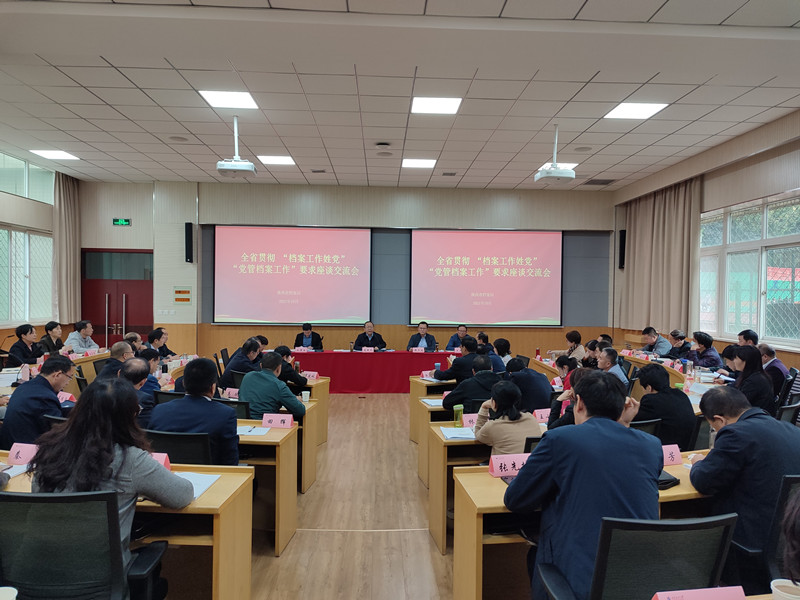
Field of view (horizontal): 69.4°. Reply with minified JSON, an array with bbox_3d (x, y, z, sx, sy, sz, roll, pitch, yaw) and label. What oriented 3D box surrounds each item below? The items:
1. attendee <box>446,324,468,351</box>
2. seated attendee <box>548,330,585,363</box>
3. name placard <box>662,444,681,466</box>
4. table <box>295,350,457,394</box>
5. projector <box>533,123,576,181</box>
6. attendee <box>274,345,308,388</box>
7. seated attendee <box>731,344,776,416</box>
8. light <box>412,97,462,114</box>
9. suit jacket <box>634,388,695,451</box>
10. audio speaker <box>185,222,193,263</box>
[{"bbox_3d":[1.187,1.100,11.106,0.560,1.230,0.700,1,1,-2],"label":"attendee"},{"bbox_3d":[2.655,1.121,9.332,0.680,1.280,0.500,1,0,1],"label":"seated attendee"},{"bbox_3d":[1.587,0.940,3.499,0.220,0.100,0.095,1,0,-16],"label":"name placard"},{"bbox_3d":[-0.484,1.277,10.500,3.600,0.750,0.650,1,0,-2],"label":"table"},{"bbox_3d":[2.014,-1.900,7.468,0.470,0.722,0.380,1,1,0],"label":"projector"},{"bbox_3d":[-1.305,1.079,6.319,0.540,1.180,0.720,1,0,3],"label":"attendee"},{"bbox_3d":[3.181,1.058,5.569,0.700,1.280,0.520,1,1,25],"label":"seated attendee"},{"bbox_3d":[0.423,-2.291,6.772,0.600,0.050,0.600,1,0,-2],"label":"light"},{"bbox_3d":[1.936,0.942,4.273,0.480,0.670,0.430,1,0,-24],"label":"suit jacket"},{"bbox_3d":[-4.260,-1.155,11.655,0.140,0.796,0.140,1,1,-7],"label":"audio speaker"}]

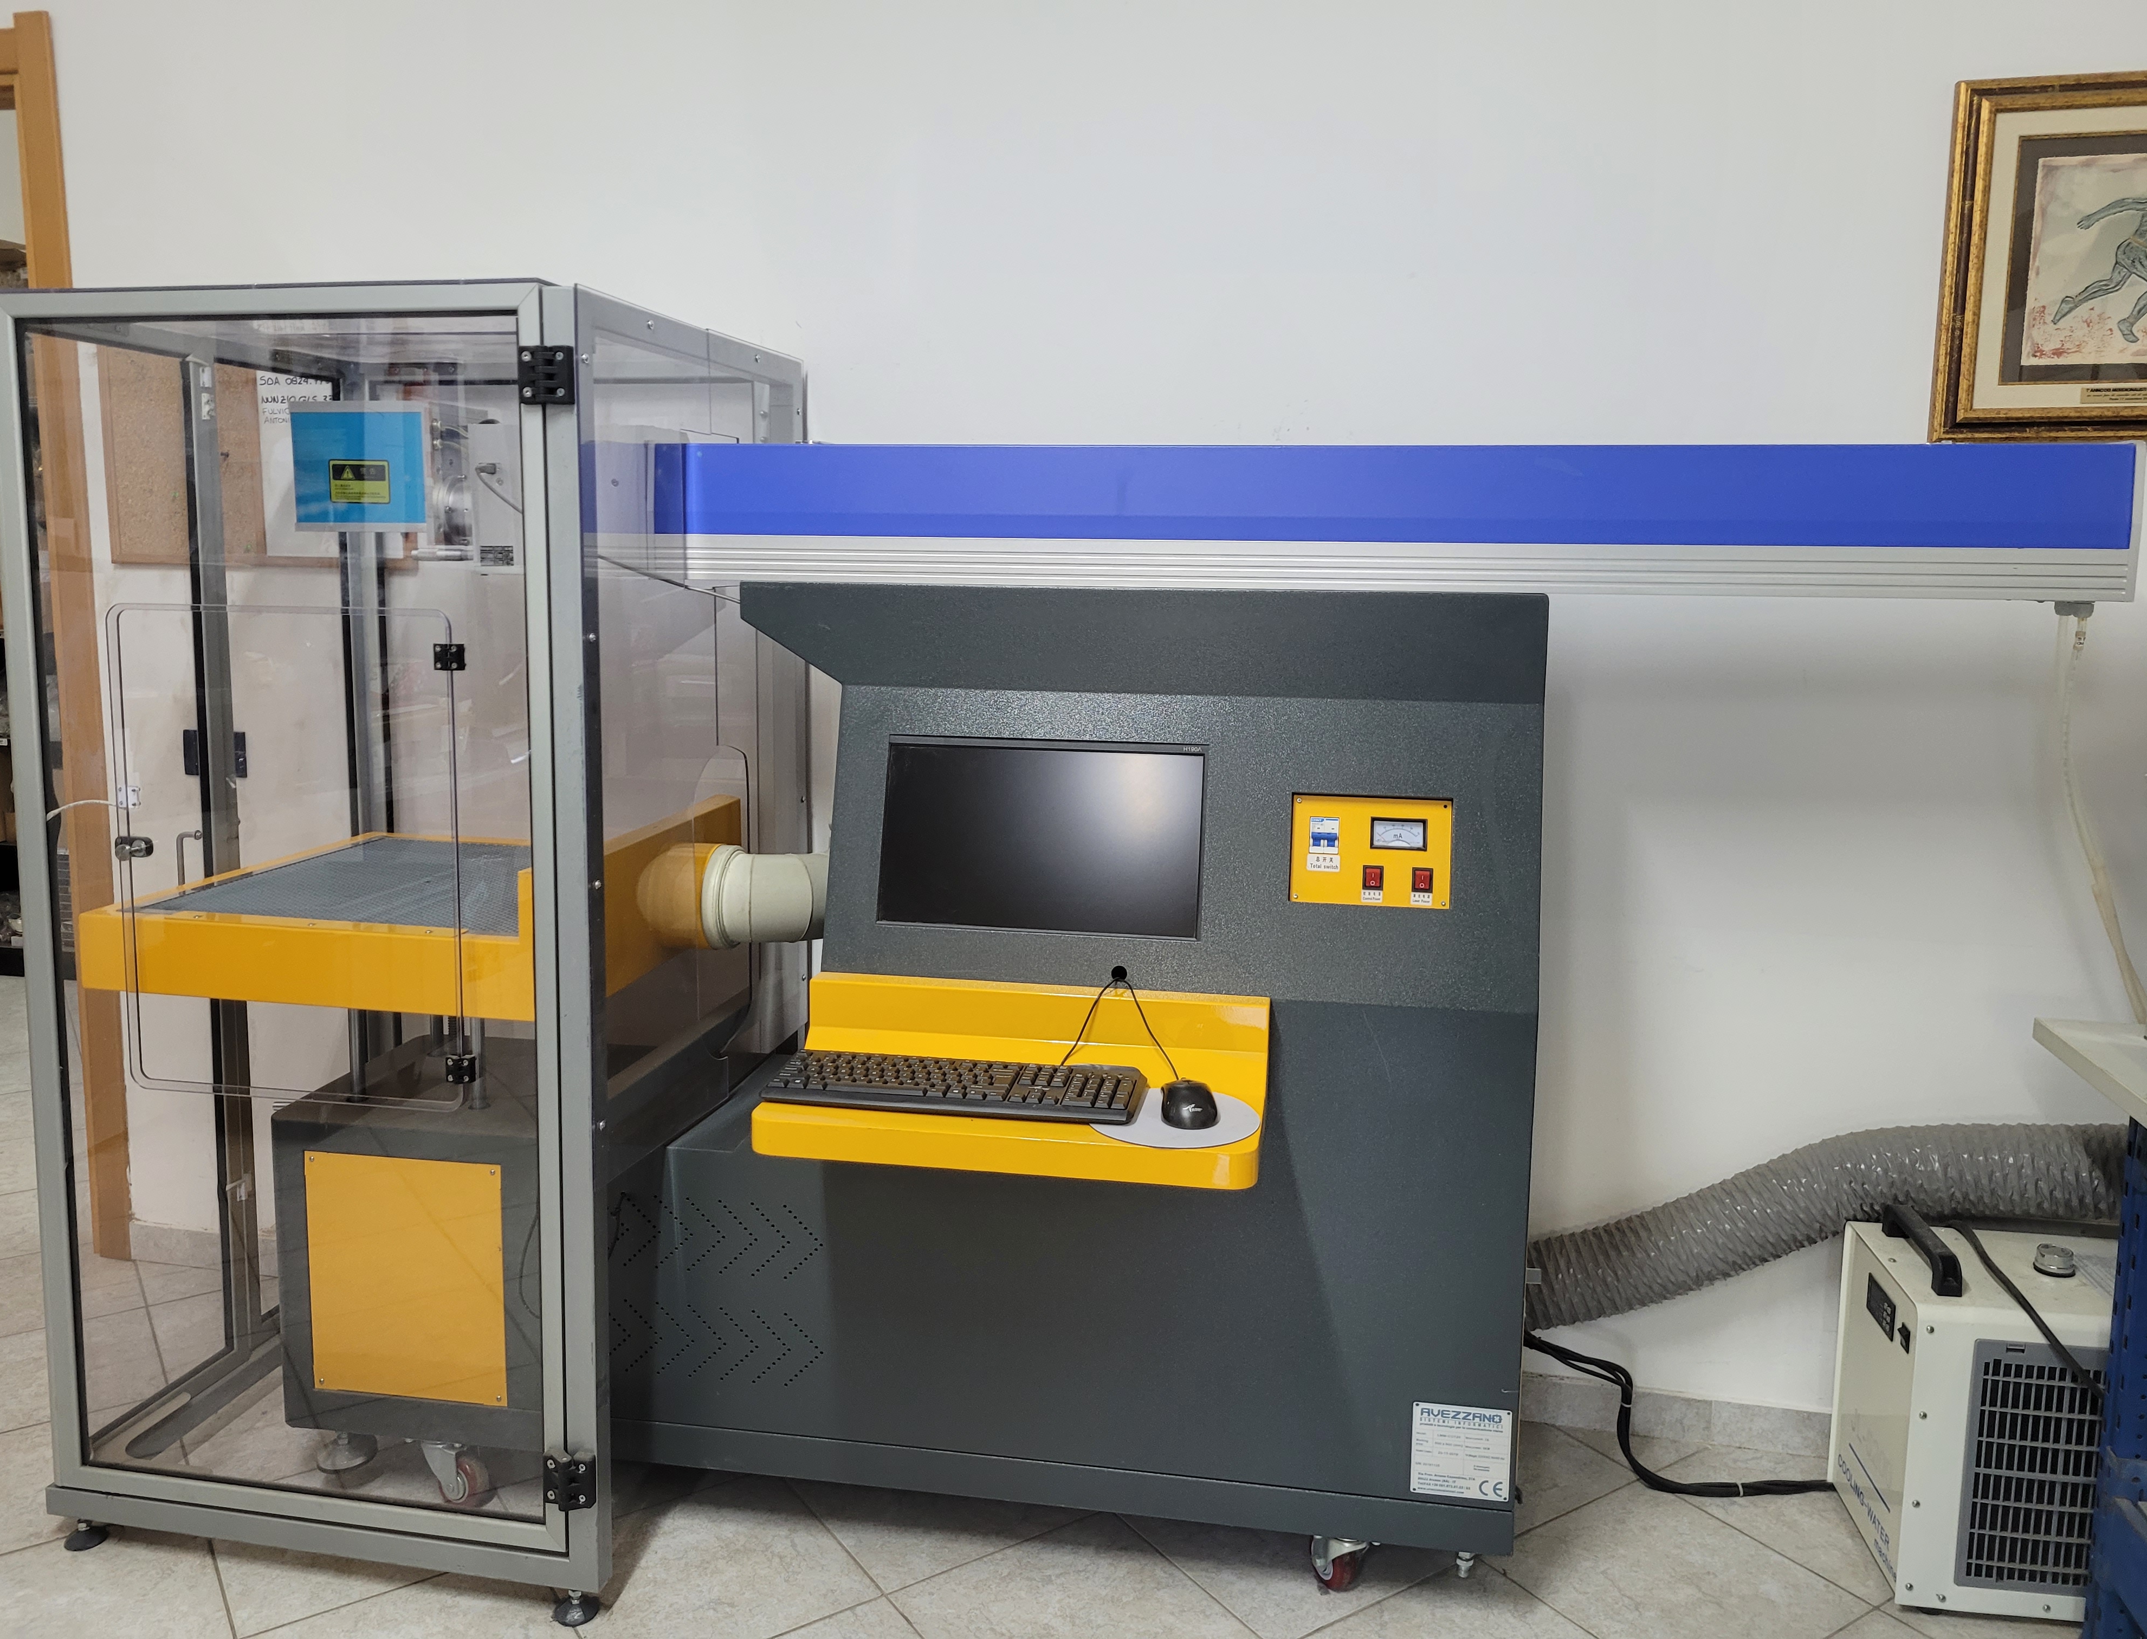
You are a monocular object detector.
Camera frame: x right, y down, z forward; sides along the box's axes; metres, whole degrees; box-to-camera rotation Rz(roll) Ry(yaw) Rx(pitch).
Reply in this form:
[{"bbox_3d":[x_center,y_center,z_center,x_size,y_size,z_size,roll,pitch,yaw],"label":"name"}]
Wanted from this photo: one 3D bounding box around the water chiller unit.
[{"bbox_3d":[1.331,0.781,2.156,0.536,0.423,0.308,2,7,9],"label":"water chiller unit"}]

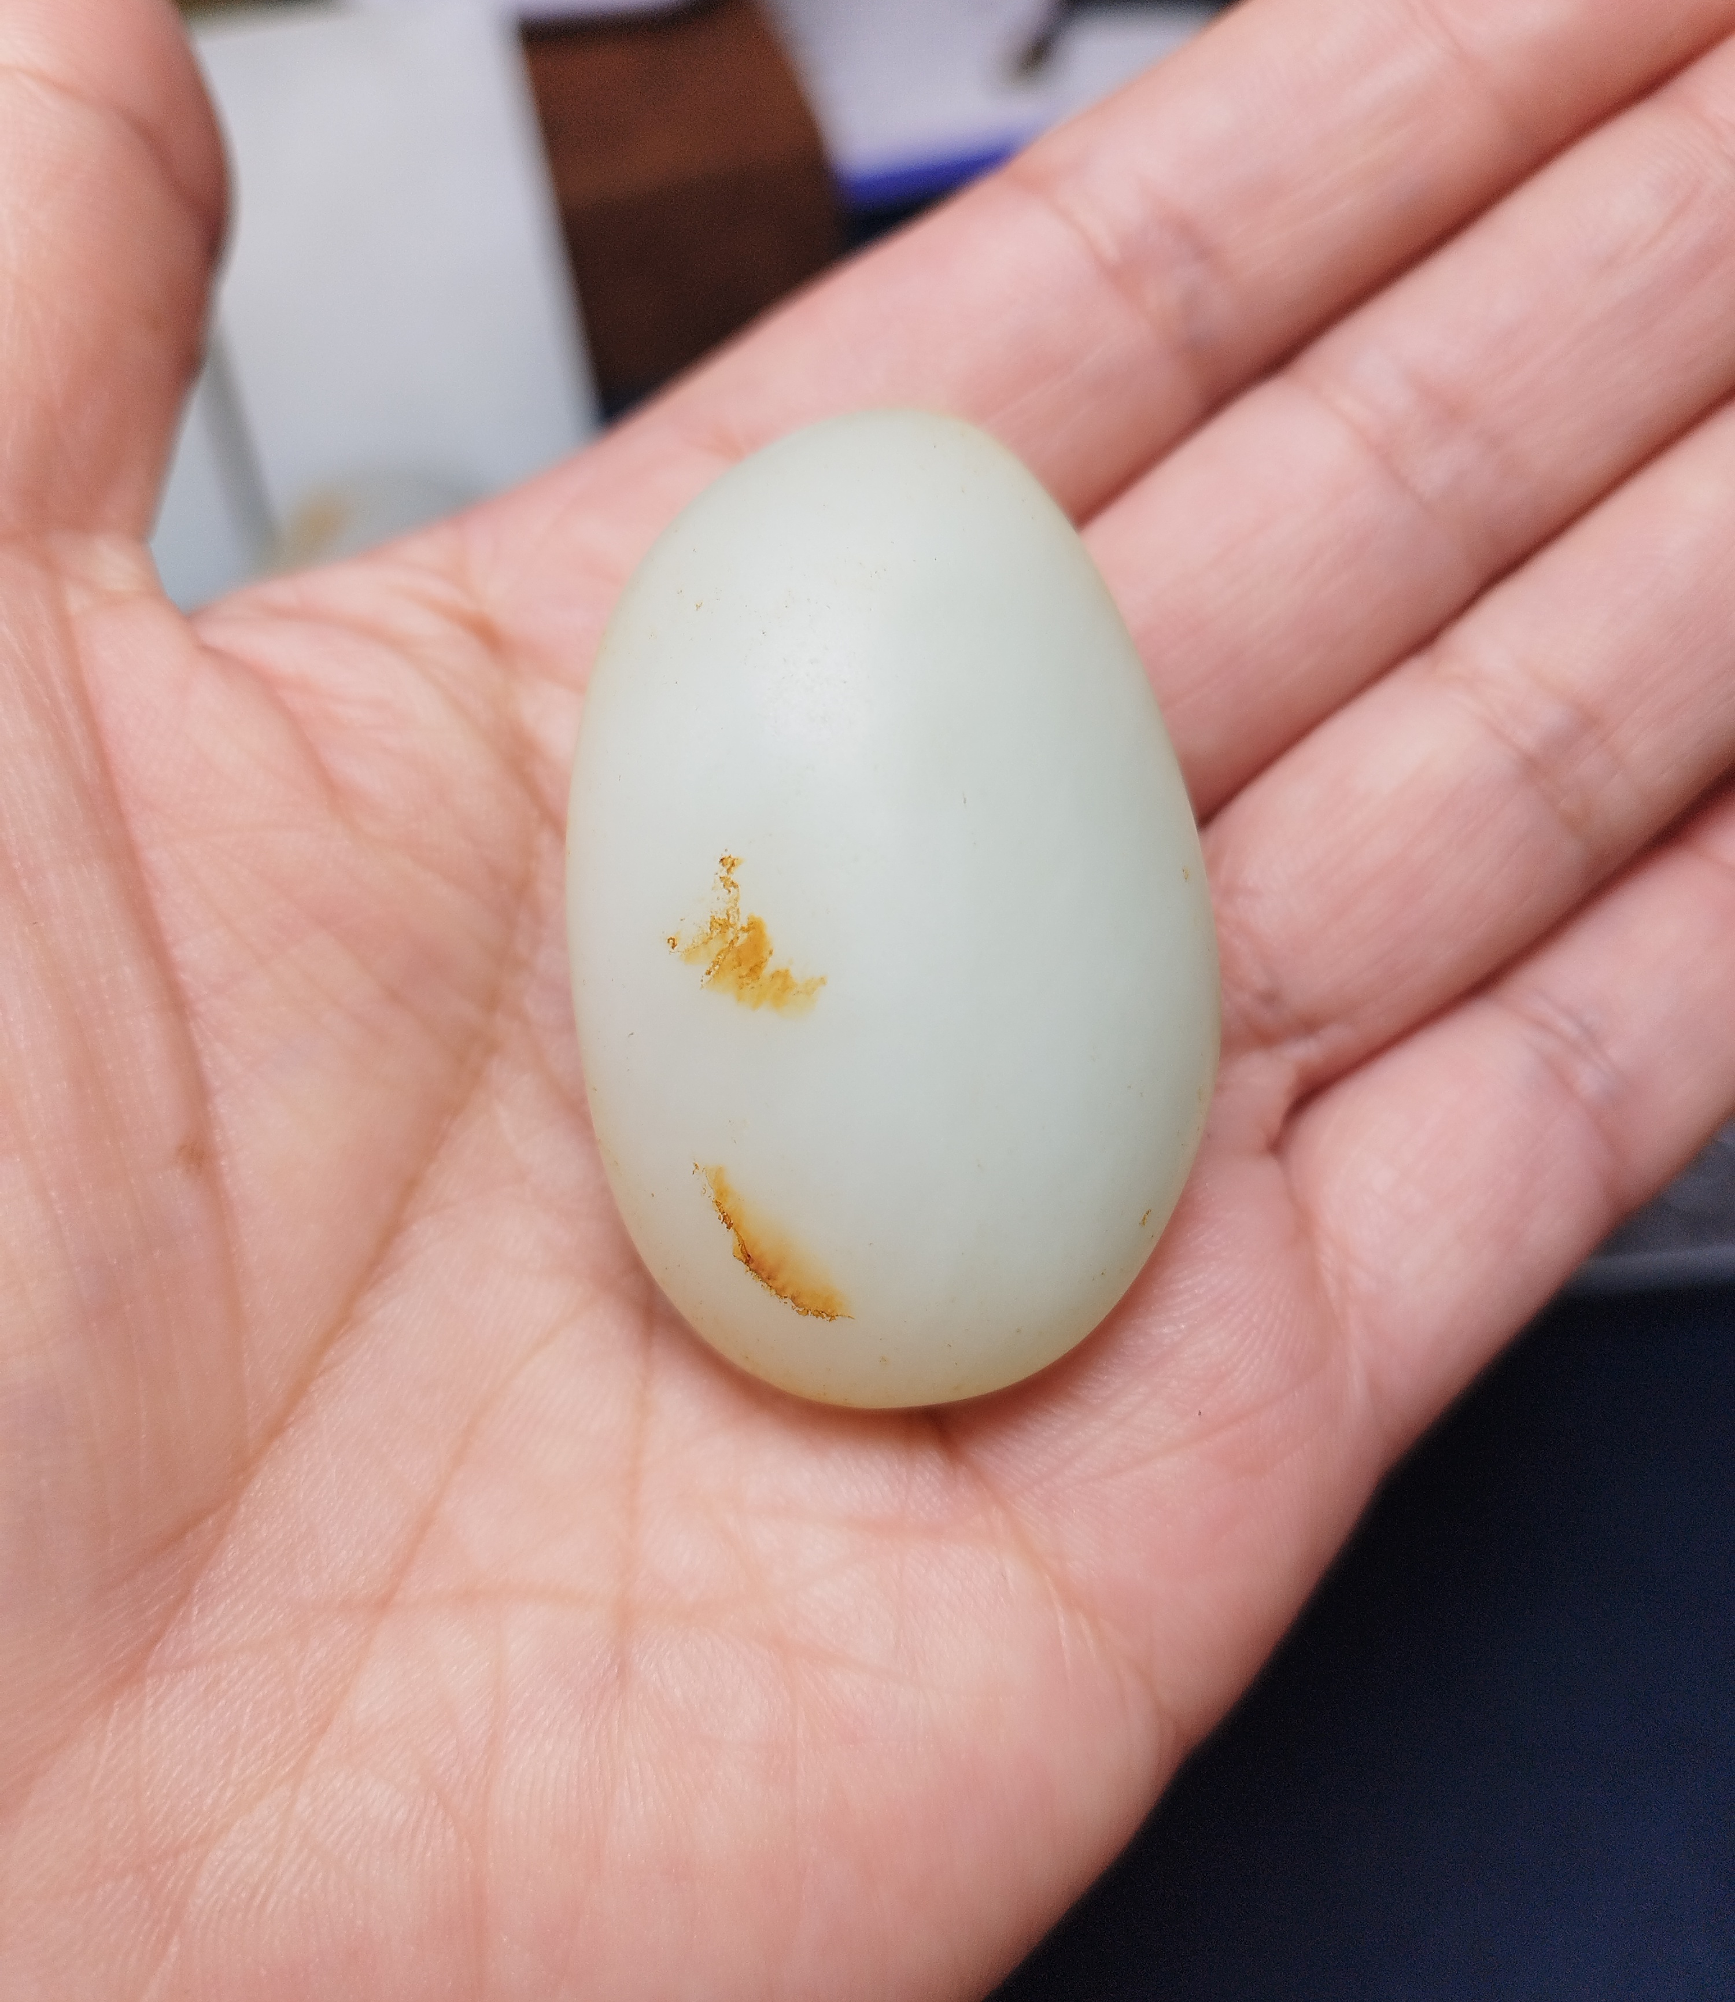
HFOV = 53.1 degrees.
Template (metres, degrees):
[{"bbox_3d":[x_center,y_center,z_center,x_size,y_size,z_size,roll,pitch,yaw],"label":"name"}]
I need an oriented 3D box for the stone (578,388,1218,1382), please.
[{"bbox_3d":[0.001,-0.006,0.106,0.040,0.030,0.060,-6,78,-1],"label":"stone"}]

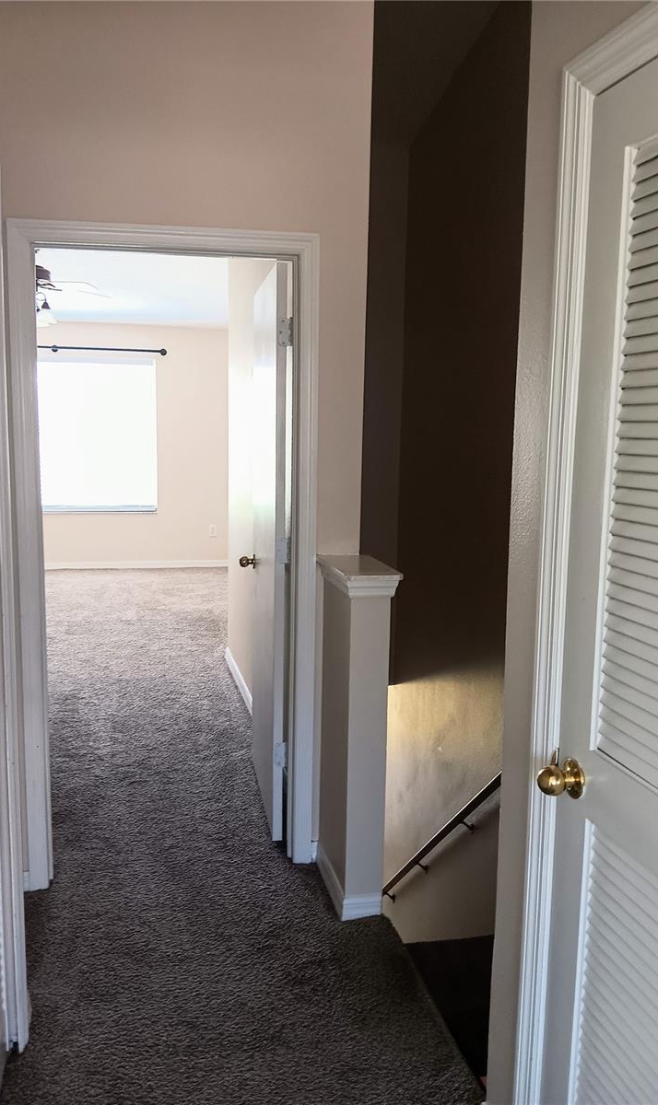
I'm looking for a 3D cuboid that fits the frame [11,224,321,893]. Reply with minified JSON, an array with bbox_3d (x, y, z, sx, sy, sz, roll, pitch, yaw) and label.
[{"bbox_3d":[-0.515,0.046,2.726,0.940,2.110,0.140,-1,8,-13],"label":"frame"}]

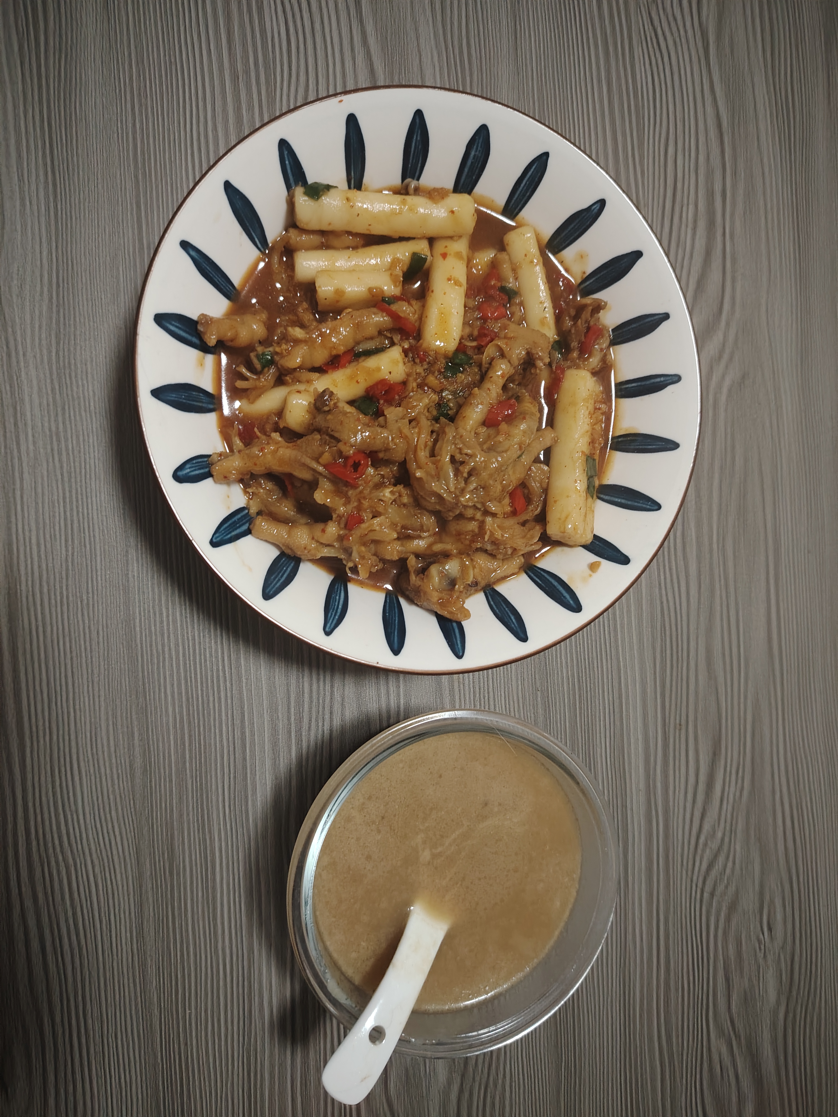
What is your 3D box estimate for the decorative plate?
[{"bbox_3d":[0.004,-0.065,0.304,0.213,0.045,0.213,0,89,-13],"label":"decorative plate"}]

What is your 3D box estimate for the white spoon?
[{"bbox_3d":[0.003,0.129,0.291,0.041,0.042,0.126,39,71,-10],"label":"white spoon"}]

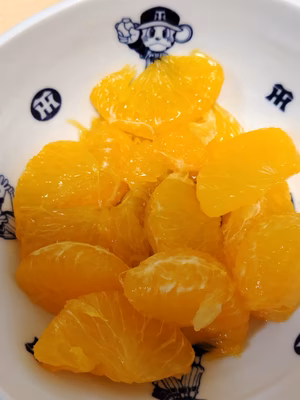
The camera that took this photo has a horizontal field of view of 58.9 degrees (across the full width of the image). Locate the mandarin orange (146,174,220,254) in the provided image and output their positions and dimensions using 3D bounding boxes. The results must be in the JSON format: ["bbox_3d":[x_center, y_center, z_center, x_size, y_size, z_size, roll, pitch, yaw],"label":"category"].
[{"bbox_3d":[0.018,0.009,0.152,0.040,0.030,0.049,-5,74,-1],"label":"mandarin orange"}]

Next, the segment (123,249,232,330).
[{"bbox_3d":[0.015,0.048,0.142,0.053,0.032,0.038,7,74,2],"label":"segment"}]

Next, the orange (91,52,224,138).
[{"bbox_3d":[0.004,-0.062,0.157,0.071,0.024,0.043,-8,84,-1],"label":"orange"}]

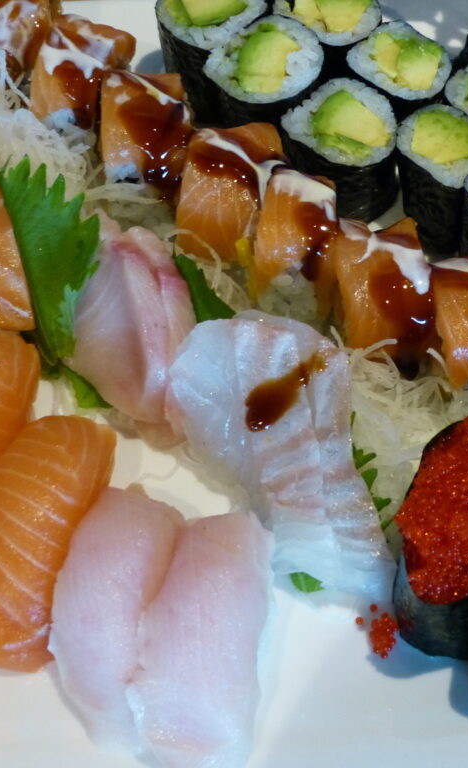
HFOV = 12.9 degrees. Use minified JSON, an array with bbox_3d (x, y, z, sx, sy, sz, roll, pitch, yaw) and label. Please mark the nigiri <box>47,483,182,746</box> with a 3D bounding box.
[{"bbox_3d":[-0.027,0.054,0.473,0.029,0.029,0.066,3,54,2],"label":"nigiri"}]

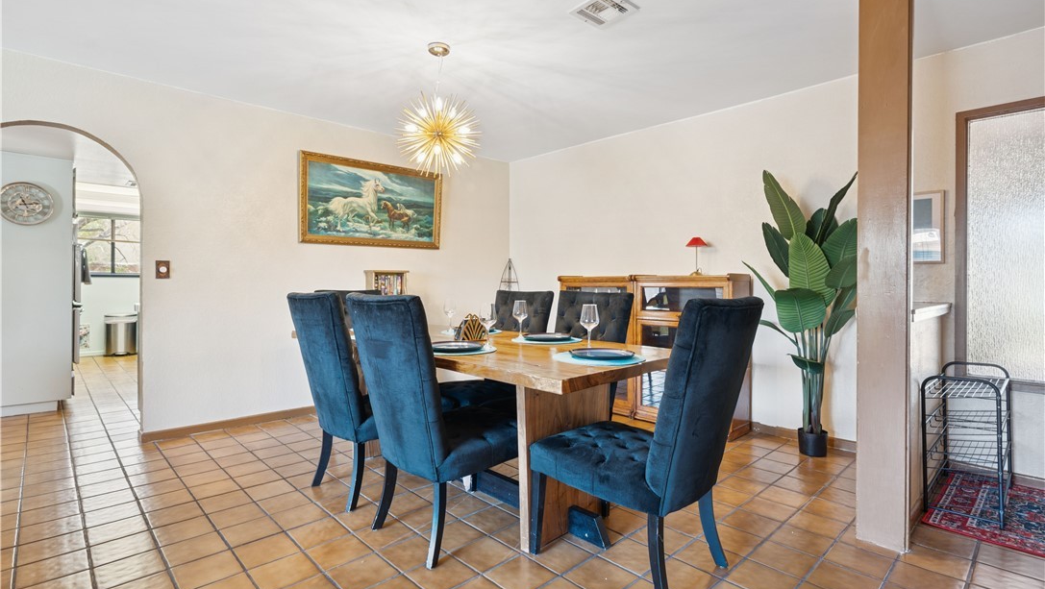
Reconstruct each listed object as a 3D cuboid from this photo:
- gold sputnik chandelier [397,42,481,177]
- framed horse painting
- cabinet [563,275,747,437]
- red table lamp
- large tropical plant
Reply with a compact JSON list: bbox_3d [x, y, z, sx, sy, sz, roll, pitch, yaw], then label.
[{"bbox_3d":[-0.477,-1.058,2.832,0.478,0.727,0.478,0,1,0],"label":"gold sputnik chandelier"},{"bbox_3d":[-1.293,-0.811,4.458,1.374,0.748,0.052,-1,1,-44],"label":"framed horse painting"},{"bbox_3d":[1.005,0.421,4.078,0.375,1.147,1.601,-1,1,-44],"label":"cabinet"},{"bbox_3d":[1.333,-0.292,3.753,0.161,0.303,0.161,-1,1,-44],"label":"red table lamp"},{"bbox_3d":[1.803,0.115,3.106,0.556,1.802,0.762,-1,1,-44],"label":"large tropical plant"}]

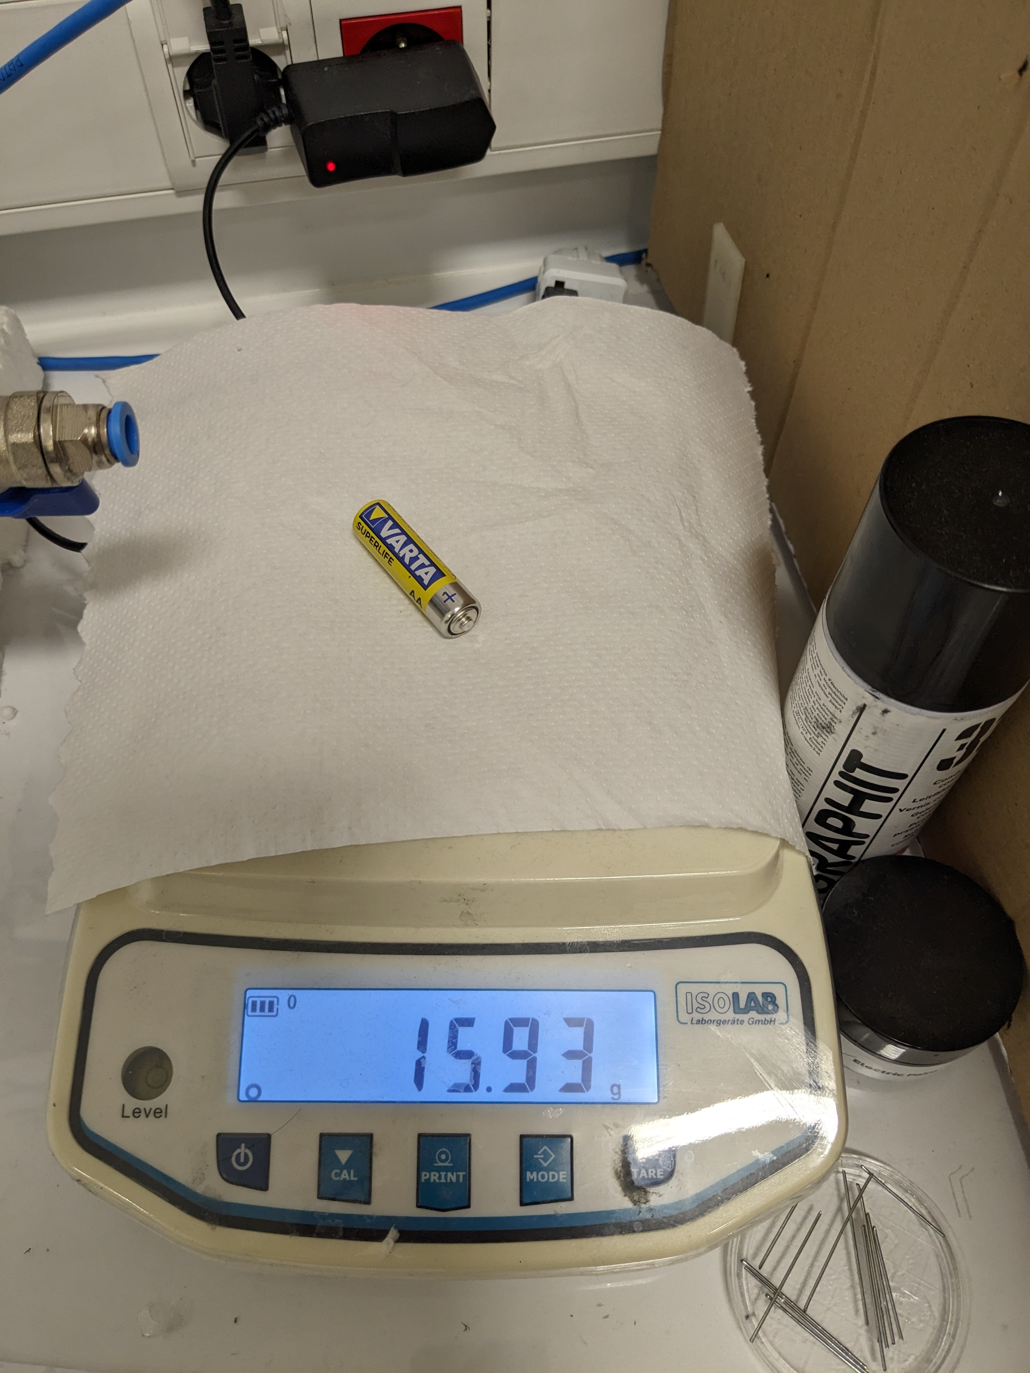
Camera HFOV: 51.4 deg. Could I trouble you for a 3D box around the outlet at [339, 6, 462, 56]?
[{"bbox_3d":[-0.043,-0.239,0.414,0.045,0.045,0.014,-11,57,-8],"label":"outlet"}]

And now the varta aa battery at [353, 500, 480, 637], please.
[{"bbox_3d":[-0.029,-0.035,0.316,0.014,0.014,0.050,-32,62,-20],"label":"varta aa battery"}]

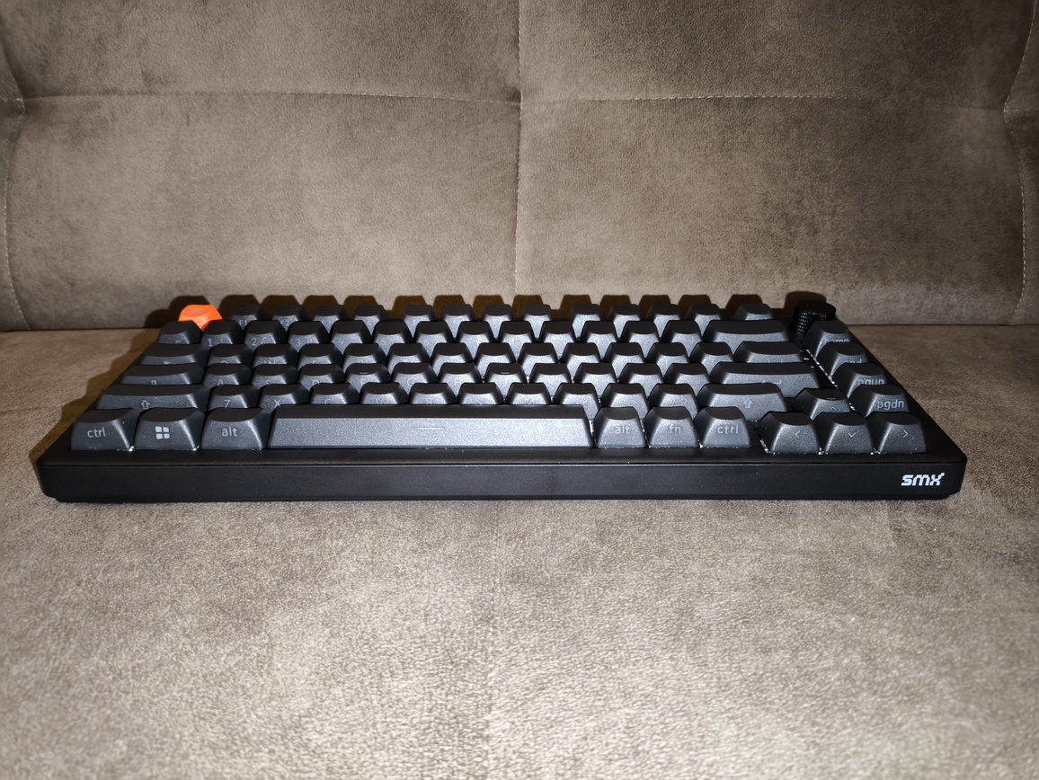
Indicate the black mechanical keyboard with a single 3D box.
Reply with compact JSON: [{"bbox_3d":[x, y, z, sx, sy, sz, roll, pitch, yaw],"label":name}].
[{"bbox_3d":[-0.006,-0.003,0.322,0.328,0.042,0.137,0,22,0],"label":"black mechanical keyboard"}]

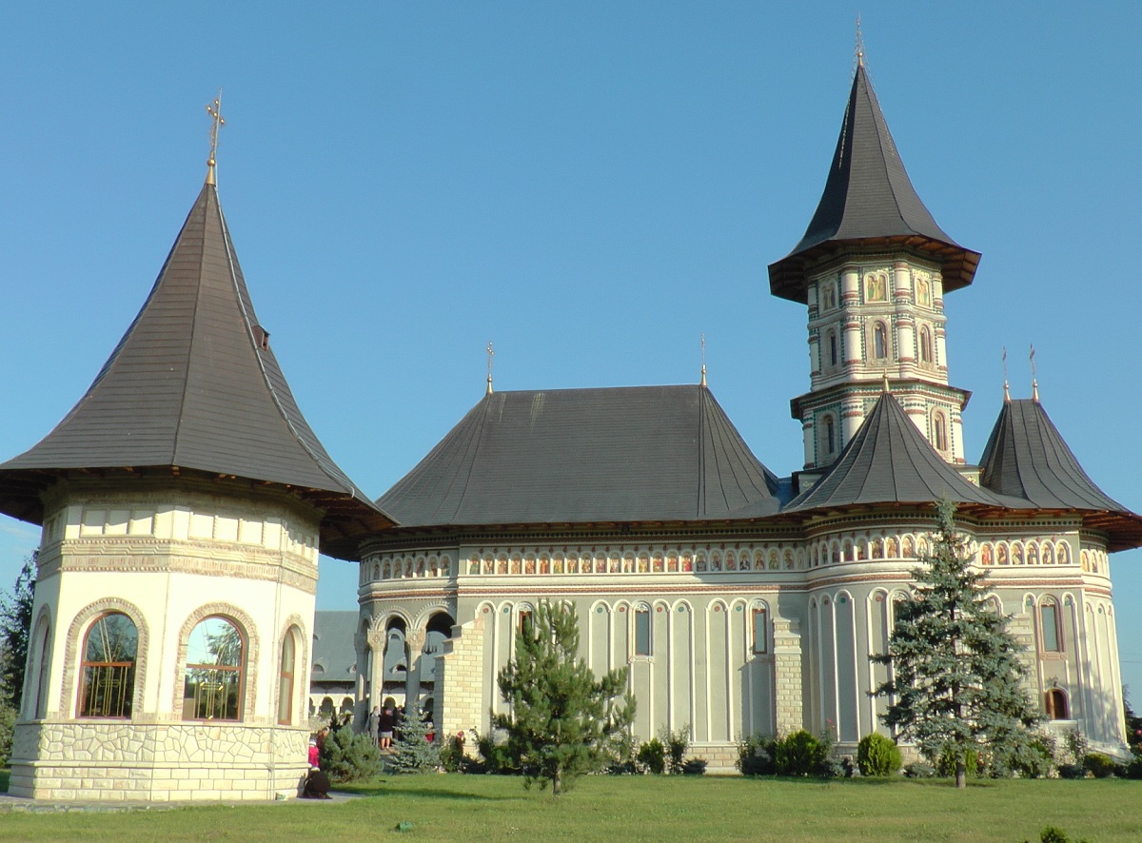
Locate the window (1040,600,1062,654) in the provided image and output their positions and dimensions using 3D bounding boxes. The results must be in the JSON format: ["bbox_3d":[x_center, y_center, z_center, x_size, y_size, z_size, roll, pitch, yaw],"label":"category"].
[{"bbox_3d":[18.581,7.968,47.238,0.841,2.041,0.220,-2,-15,9],"label":"window"}]

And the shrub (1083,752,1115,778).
[{"bbox_3d":[18.657,12.123,43.077,1.054,0.874,1.022,-2,-15,10],"label":"shrub"}]

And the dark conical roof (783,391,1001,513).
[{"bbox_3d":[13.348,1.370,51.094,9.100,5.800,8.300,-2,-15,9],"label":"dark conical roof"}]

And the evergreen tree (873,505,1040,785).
[{"bbox_3d":[12.827,7.236,40.554,5.372,9.436,5.372,-2,-15,10],"label":"evergreen tree"}]

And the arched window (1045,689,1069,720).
[{"bbox_3d":[18.240,10.630,45.827,0.830,1.200,0.250,-2,-15,10],"label":"arched window"}]

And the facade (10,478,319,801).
[{"bbox_3d":[-11.365,6.486,34.475,7.400,7.810,7.400,1,-15,-3],"label":"facade"}]

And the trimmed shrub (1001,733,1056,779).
[{"bbox_3d":[16.242,11.886,43.446,1.861,1.537,1.709,-2,-15,10],"label":"trimmed shrub"}]

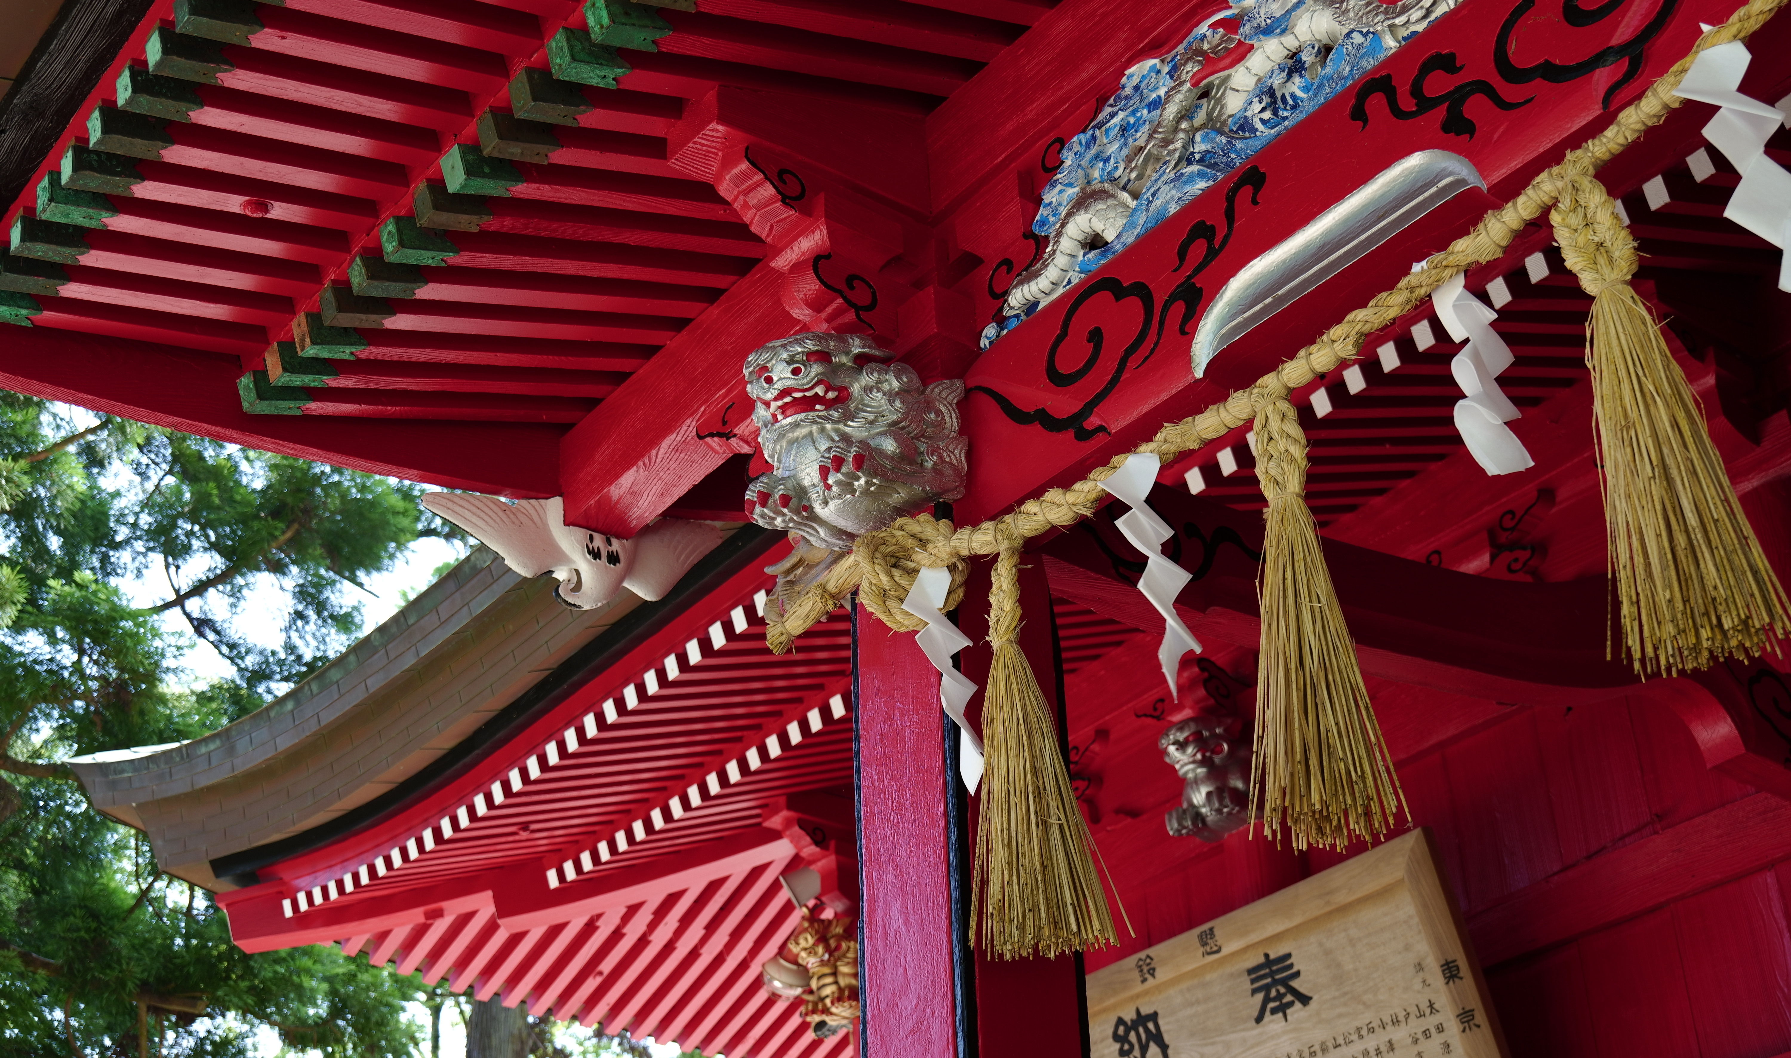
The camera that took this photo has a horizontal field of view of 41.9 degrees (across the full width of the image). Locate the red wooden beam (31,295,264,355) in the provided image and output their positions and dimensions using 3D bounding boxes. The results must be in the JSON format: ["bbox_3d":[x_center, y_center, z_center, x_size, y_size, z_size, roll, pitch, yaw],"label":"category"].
[{"bbox_3d":[-1.333,-0.375,4.201,0.441,0.059,0.053,5,-28,-39],"label":"red wooden beam"}]

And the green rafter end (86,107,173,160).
[{"bbox_3d":[-1.122,-0.579,3.432,0.108,0.046,0.046,5,-28,-41],"label":"green rafter end"}]

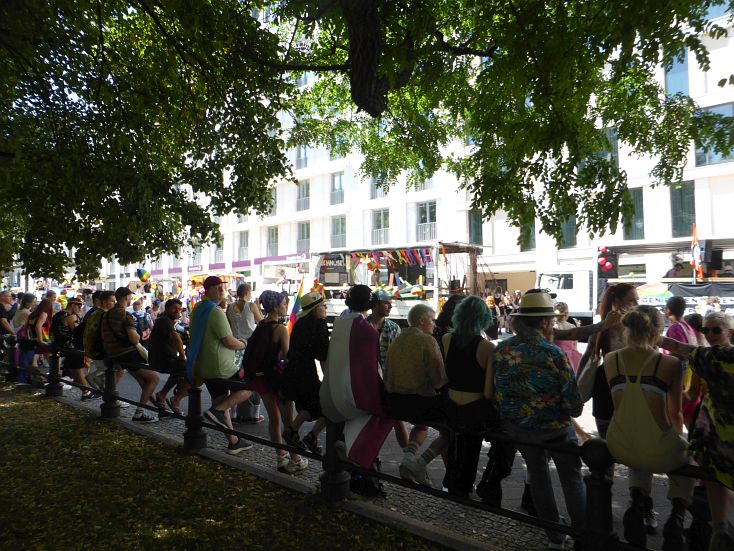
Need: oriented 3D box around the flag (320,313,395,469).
[{"bbox_3d":[-0.079,0.854,3.812,0.480,1.160,0.320,-2,-4,34],"label":"flag"}]

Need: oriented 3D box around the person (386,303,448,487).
[{"bbox_3d":[0.359,0.844,3.550,0.460,1.400,0.620,-2,-4,33],"label":"person"}]

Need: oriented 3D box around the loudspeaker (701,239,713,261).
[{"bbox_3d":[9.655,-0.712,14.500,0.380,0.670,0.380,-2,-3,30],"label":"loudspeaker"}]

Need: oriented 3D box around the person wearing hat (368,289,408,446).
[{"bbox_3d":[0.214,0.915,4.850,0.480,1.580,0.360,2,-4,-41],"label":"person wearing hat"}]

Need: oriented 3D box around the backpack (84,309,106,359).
[{"bbox_3d":[-3.360,0.743,6.300,0.320,0.550,0.250,-3,-4,45],"label":"backpack"}]

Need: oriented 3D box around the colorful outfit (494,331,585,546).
[{"bbox_3d":[1.040,1.019,3.082,0.520,1.360,0.470,-2,-4,36],"label":"colorful outfit"}]

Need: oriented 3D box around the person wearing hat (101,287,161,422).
[{"bbox_3d":[-3.127,1.031,6.737,0.760,1.700,0.480,3,-4,-43],"label":"person wearing hat"}]

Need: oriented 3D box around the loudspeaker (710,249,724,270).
[{"bbox_3d":[12.512,-0.536,18.200,0.420,0.720,0.400,-2,-4,38],"label":"loudspeaker"}]

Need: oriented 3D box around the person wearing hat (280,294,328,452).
[{"bbox_3d":[-0.500,0.806,4.439,0.560,1.340,0.450,3,-4,-44],"label":"person wearing hat"}]

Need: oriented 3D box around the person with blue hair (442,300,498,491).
[{"bbox_3d":[0.682,0.856,3.425,0.430,1.440,0.500,-2,-4,34],"label":"person with blue hair"}]

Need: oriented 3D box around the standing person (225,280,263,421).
[{"bbox_3d":[-1.571,1.015,6.651,0.460,1.760,0.400,-1,-3,15],"label":"standing person"}]

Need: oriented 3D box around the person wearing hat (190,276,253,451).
[{"bbox_3d":[-1.362,0.849,4.800,0.520,1.640,0.620,-3,-4,45],"label":"person wearing hat"}]

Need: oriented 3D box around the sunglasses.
[{"bbox_3d":[2.142,0.337,3.120,0.140,0.050,0.145,1,-3,-25],"label":"sunglasses"}]

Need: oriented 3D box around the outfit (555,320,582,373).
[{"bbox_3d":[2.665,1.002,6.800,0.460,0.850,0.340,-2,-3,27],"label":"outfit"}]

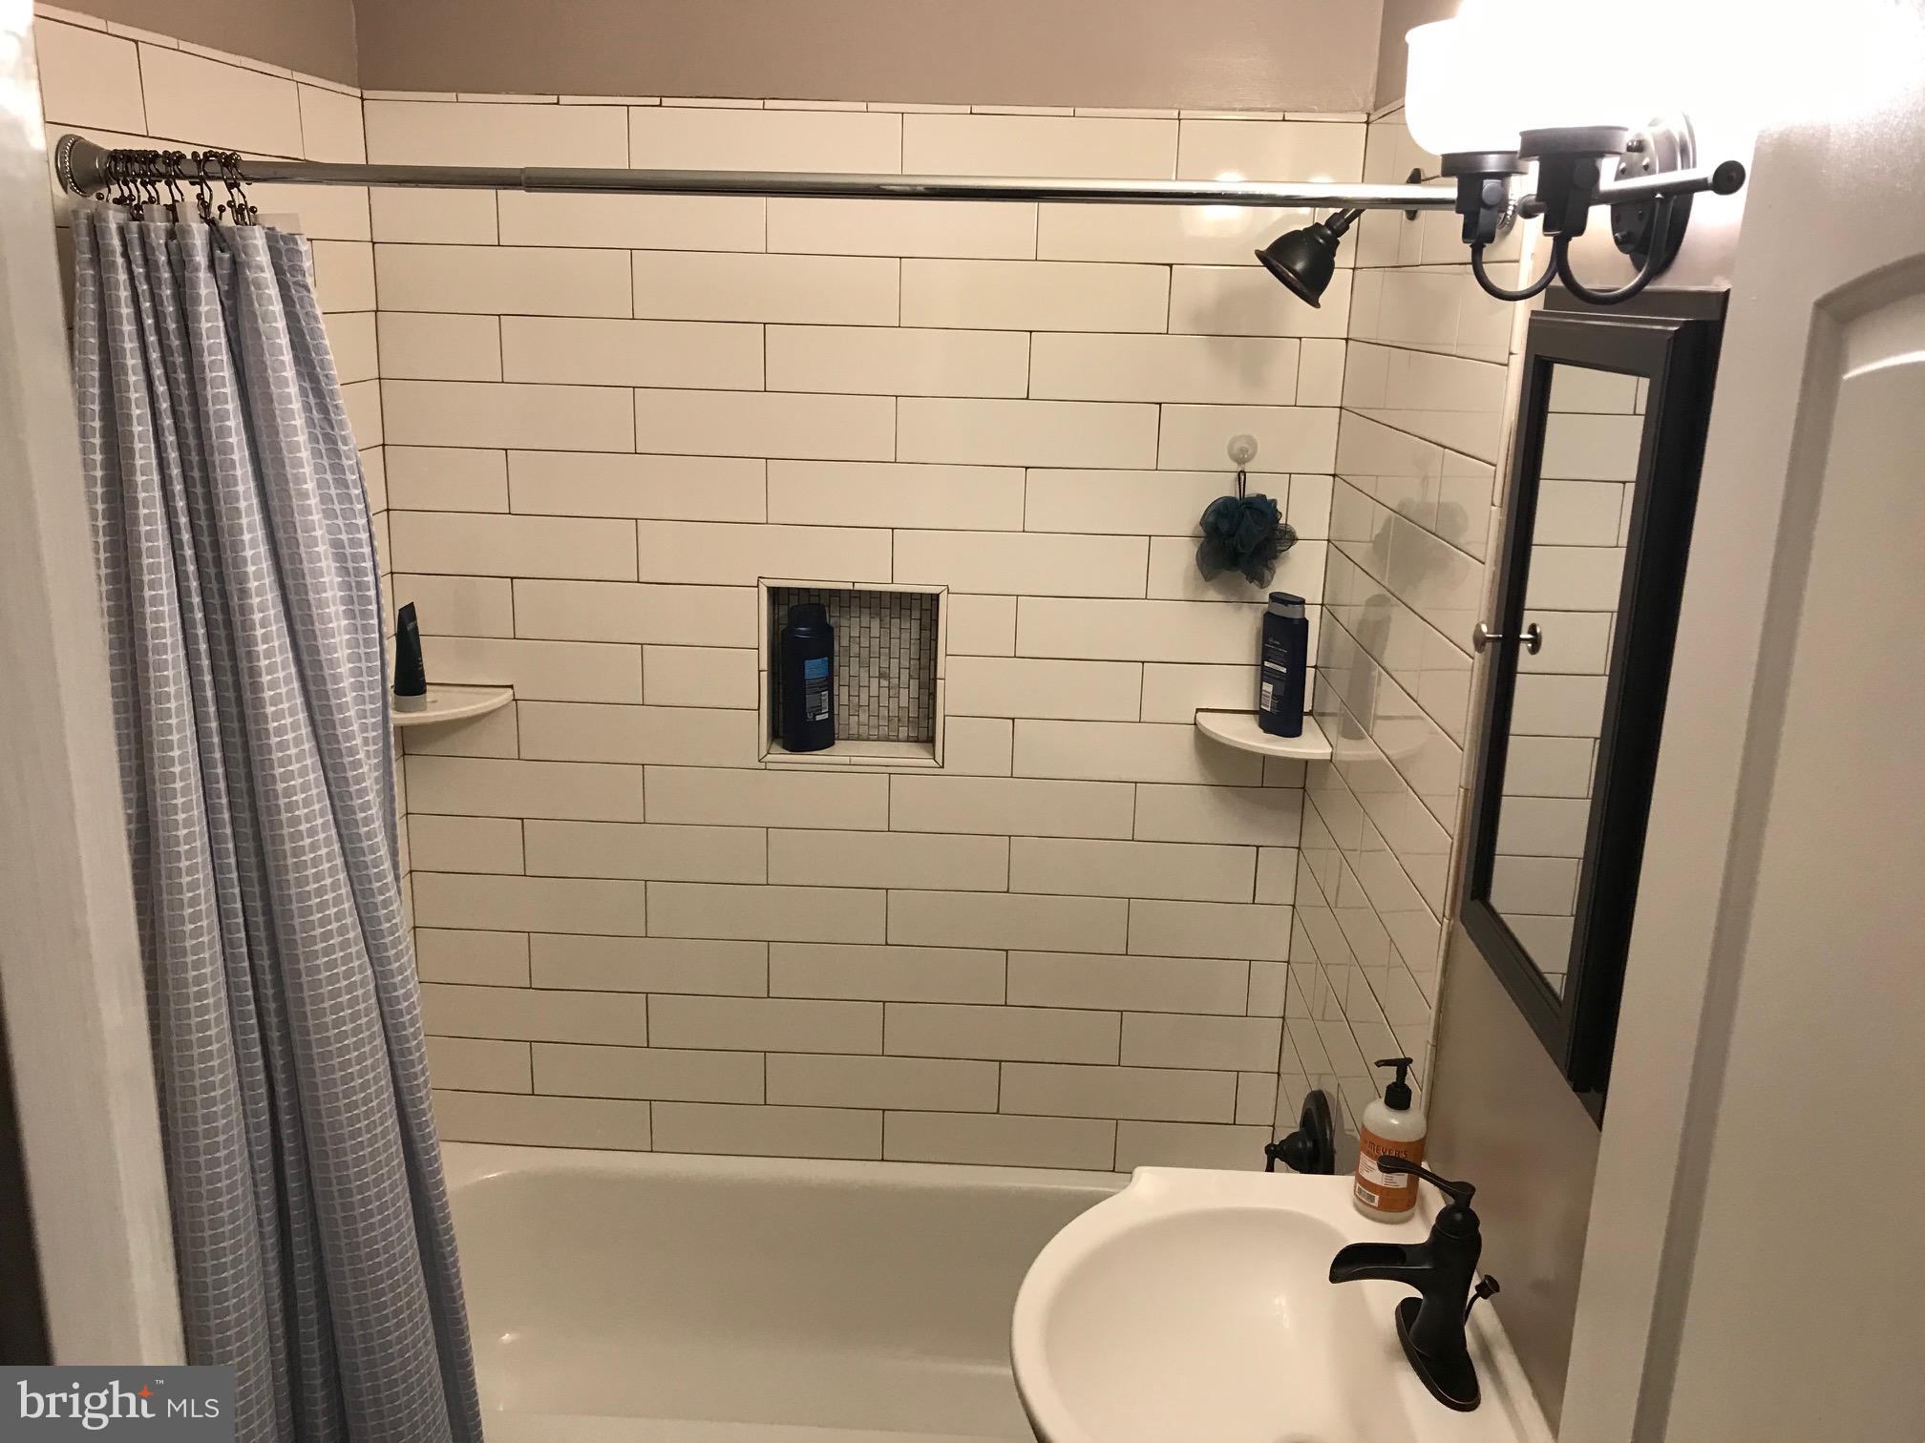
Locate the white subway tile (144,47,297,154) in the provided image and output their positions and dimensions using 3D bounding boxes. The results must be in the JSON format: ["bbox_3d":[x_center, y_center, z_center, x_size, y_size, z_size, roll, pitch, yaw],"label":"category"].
[{"bbox_3d":[-0.914,-0.763,1.935,0.009,0.100,0.406,2,16,1],"label":"white subway tile"}]

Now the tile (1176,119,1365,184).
[{"bbox_3d":[0.455,-0.831,2.308,0.270,0.100,0.009,2,15,1],"label":"tile"}]

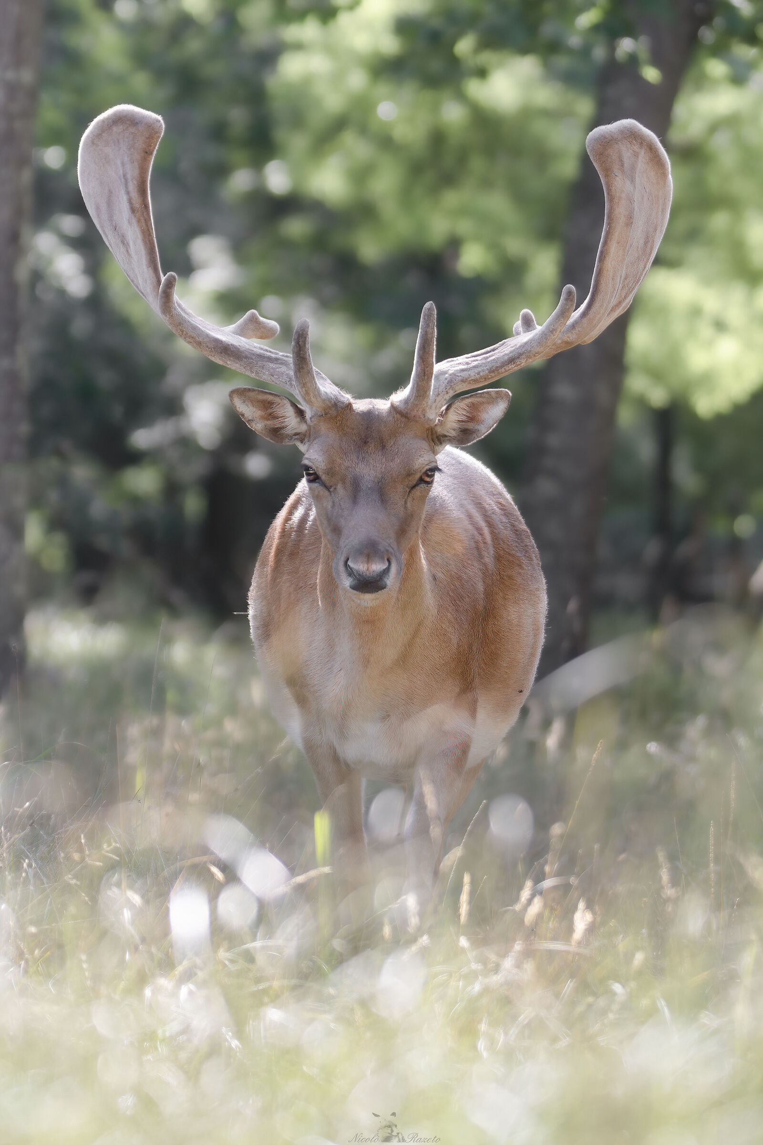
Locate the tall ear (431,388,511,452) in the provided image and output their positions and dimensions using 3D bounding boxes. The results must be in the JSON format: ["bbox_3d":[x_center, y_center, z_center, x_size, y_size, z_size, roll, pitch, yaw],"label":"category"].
[{"bbox_3d":[0.107,-0.181,8.530,0.097,0.077,0.060,0,0,-12],"label":"tall ear"}]

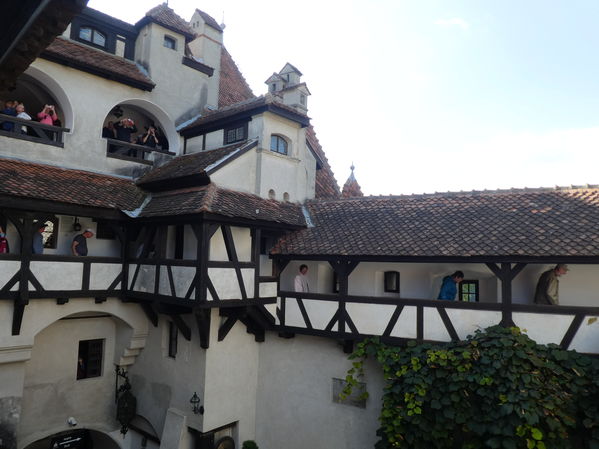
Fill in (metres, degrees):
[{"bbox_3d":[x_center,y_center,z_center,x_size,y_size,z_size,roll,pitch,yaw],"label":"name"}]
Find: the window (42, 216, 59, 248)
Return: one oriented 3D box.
[{"bbox_3d":[-7.018,0.231,11.650,0.455,0.909,0.120,7,-8,-43],"label":"window"}]

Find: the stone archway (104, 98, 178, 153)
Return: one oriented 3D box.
[{"bbox_3d":[-5.594,-3.410,14.554,0.700,1.730,2.660,-4,-8,45],"label":"stone archway"}]

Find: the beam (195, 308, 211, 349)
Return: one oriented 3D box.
[{"bbox_3d":[-2.381,2.566,10.246,0.300,1.075,0.700,2,-6,-4],"label":"beam"}]

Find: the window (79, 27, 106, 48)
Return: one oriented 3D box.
[{"bbox_3d":[-7.233,-6.599,14.546,0.150,0.499,0.875,-4,-8,45],"label":"window"}]

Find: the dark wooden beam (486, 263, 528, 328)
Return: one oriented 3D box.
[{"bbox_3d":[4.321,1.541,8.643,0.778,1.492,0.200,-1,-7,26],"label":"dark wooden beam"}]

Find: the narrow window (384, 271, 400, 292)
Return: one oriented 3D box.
[{"bbox_3d":[2.545,1.582,11.397,0.440,0.590,0.120,-1,-7,26],"label":"narrow window"}]

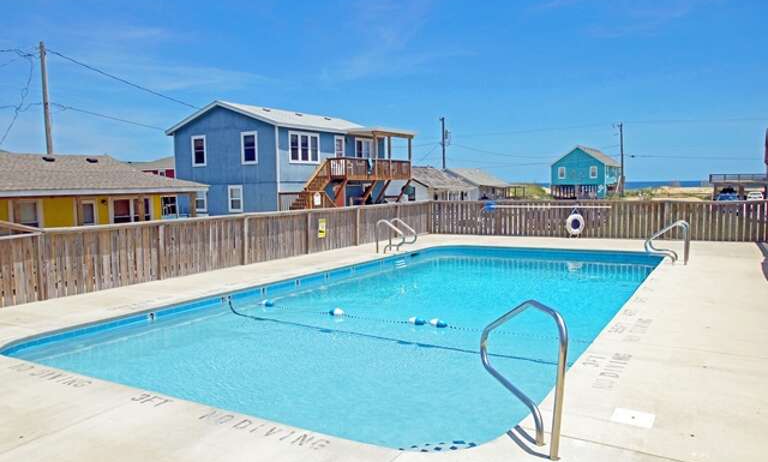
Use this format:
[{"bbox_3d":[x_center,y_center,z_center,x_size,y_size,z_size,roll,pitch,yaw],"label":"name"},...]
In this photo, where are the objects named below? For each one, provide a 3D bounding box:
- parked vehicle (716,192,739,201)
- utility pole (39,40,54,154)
[{"bbox_3d":[33.788,-3.034,56.719,1.820,1.480,4.500,2,5,29],"label":"parked vehicle"},{"bbox_3d":[-17.884,-5.015,30.676,0.330,10.002,0.320,2,5,29],"label":"utility pole"}]

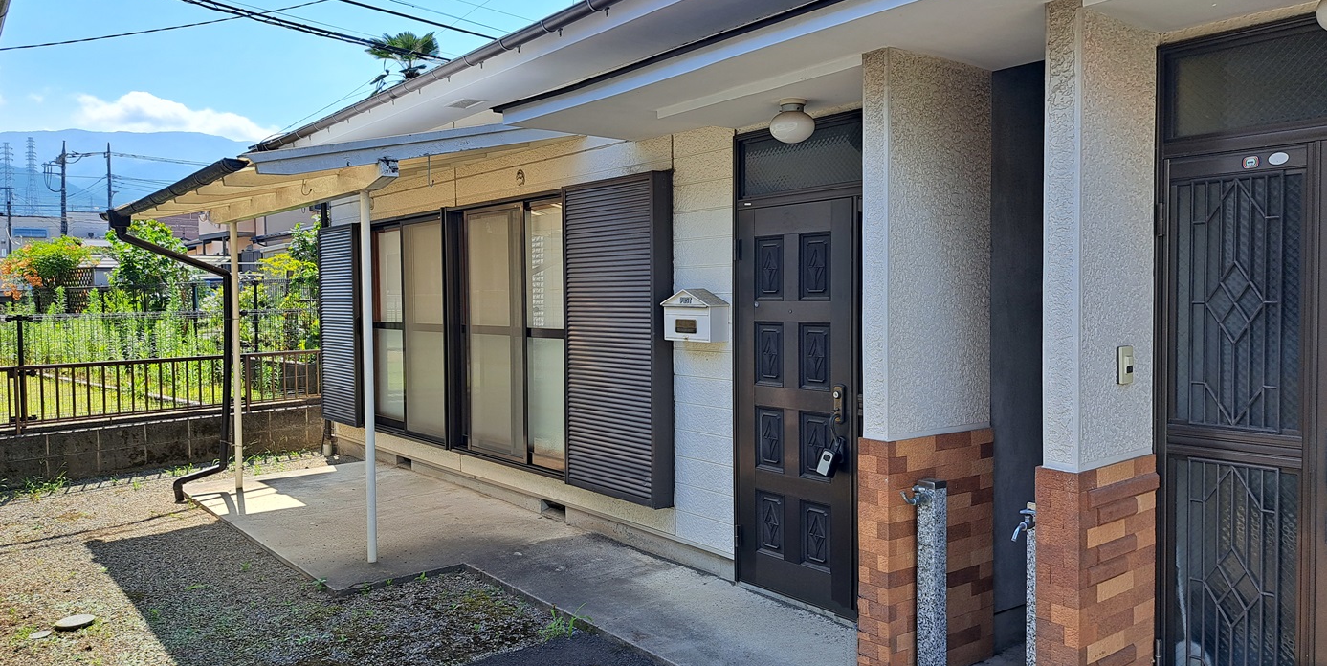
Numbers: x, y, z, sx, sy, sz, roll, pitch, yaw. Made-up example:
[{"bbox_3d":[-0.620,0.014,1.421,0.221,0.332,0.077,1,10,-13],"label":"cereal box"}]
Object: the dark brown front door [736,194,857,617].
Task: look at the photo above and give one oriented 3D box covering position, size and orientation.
[{"bbox_3d":[0.637,0.337,4.515,0.060,1.930,0.770,-2,2,-39],"label":"dark brown front door"}]

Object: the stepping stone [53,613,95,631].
[{"bbox_3d":[-2.917,1.442,4.558,0.172,0.030,0.172,-2,2,-39],"label":"stepping stone"}]

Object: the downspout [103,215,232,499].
[{"bbox_3d":[-3.839,0.202,7.222,0.850,2.270,0.160,-2,2,-39],"label":"downspout"}]

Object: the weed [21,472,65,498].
[{"bbox_3d":[-5.121,1.263,7.600,0.320,0.180,0.240,-2,3,-39],"label":"weed"}]

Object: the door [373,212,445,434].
[{"bbox_3d":[-2.193,-0.055,7.796,0.090,1.790,1.550,-2,3,-39],"label":"door"}]

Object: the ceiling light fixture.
[{"bbox_3d":[0.573,-0.939,4.095,0.200,0.190,0.200,0,2,0],"label":"ceiling light fixture"}]

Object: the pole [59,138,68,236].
[{"bbox_3d":[-37.003,-5.952,56.856,0.380,11.907,0.380,-2,2,-39],"label":"pole"}]

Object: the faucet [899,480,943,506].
[{"bbox_3d":[0.929,0.600,3.400,0.143,0.077,0.062,-2,3,-39],"label":"faucet"}]

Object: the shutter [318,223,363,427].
[{"bbox_3d":[-3.021,-0.076,8.707,0.130,1.847,0.890,-2,3,-39],"label":"shutter"}]

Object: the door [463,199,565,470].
[{"bbox_3d":[-1.070,0.004,6.580,0.110,1.840,1.560,-2,2,-39],"label":"door"}]

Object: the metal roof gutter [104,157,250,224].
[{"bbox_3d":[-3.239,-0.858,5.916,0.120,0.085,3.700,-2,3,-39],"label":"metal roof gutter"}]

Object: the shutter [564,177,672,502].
[{"bbox_3d":[-0.281,0.035,5.507,0.140,1.870,0.920,-2,2,-39],"label":"shutter"}]

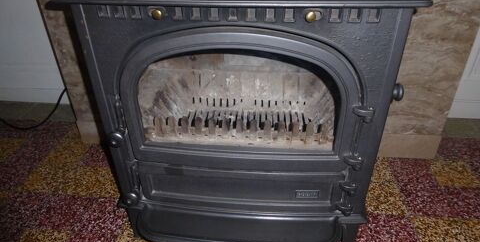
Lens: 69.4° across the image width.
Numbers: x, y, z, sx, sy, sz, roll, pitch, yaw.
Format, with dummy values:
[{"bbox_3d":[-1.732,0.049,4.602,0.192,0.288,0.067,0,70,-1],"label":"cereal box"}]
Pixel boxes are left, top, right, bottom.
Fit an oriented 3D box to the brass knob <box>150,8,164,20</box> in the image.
[{"bbox_3d":[-0.165,-0.214,0.693,0.022,0.022,0.019,2,32,6],"label":"brass knob"}]

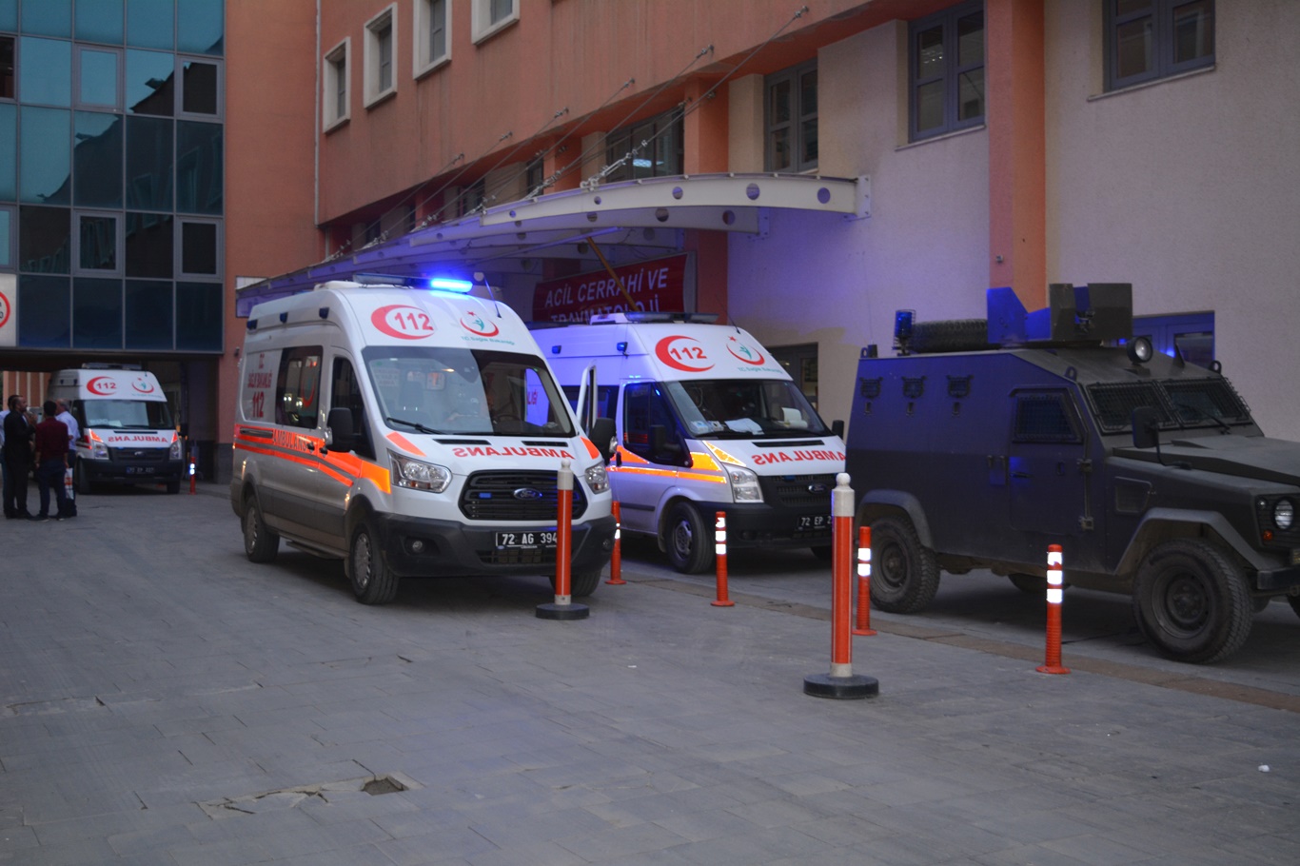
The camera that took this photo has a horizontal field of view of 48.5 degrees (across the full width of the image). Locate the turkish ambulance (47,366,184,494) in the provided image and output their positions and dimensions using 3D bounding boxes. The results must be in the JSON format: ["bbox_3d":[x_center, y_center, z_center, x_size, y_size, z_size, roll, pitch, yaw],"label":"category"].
[{"bbox_3d":[-11.228,-0.105,30.159,2.150,2.620,5.600,1,0,-28],"label":"turkish ambulance"}]

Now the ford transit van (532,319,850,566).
[{"bbox_3d":[0.209,0.030,16.109,2.150,2.640,5.600,1,0,-30],"label":"ford transit van"}]

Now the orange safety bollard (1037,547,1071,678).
[{"bbox_3d":[2.330,1.009,8.324,0.190,0.740,0.190,0,0,0],"label":"orange safety bollard"}]

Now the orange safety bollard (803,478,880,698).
[{"bbox_3d":[1.023,0.790,7.654,0.393,1.138,0.393,0,0,0],"label":"orange safety bollard"}]

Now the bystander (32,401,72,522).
[{"bbox_3d":[-8.724,0.387,21.060,0.570,1.700,0.400,0,0,-12],"label":"bystander"}]

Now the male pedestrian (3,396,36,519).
[{"bbox_3d":[-9.286,0.359,21.263,0.480,1.740,0.520,0,0,0],"label":"male pedestrian"}]

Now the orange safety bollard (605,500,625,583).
[{"bbox_3d":[-0.308,0.977,12.892,0.190,0.740,0.190,0,0,0],"label":"orange safety bollard"}]

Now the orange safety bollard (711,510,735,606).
[{"bbox_3d":[0.580,0.988,11.342,0.190,0.740,0.190,0,0,0],"label":"orange safety bollard"}]

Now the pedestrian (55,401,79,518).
[{"bbox_3d":[-8.727,0.393,21.619,0.500,1.690,0.500,0,0,6],"label":"pedestrian"}]

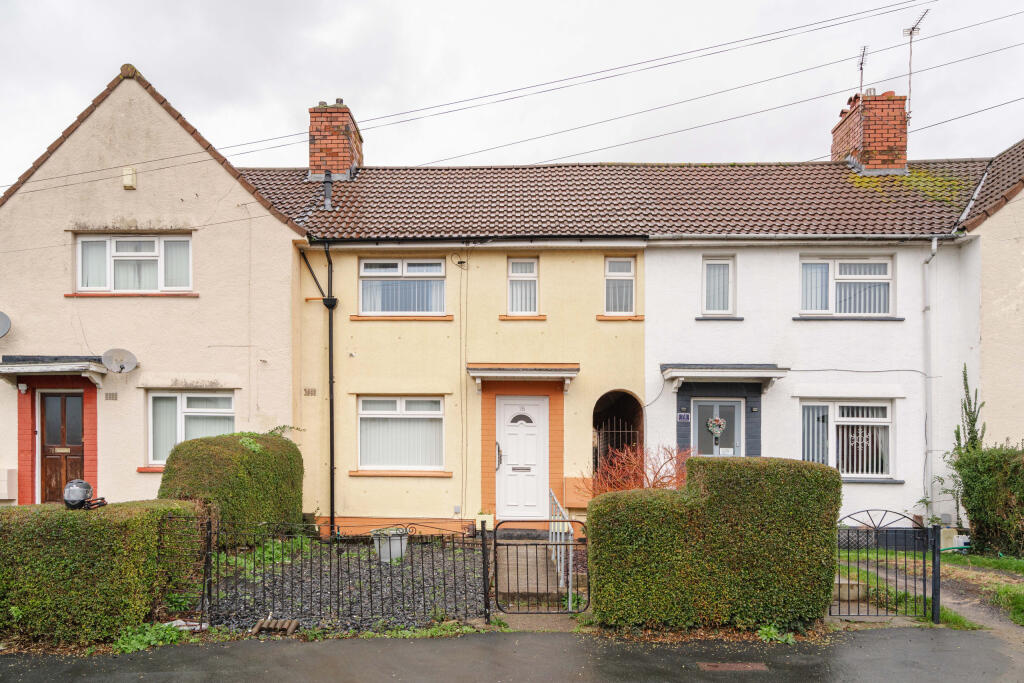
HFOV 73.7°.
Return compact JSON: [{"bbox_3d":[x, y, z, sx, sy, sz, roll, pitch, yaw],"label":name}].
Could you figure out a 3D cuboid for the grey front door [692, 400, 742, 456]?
[{"bbox_3d":[3.386,1.935,11.220,0.855,2.013,0.100,0,0,0],"label":"grey front door"}]

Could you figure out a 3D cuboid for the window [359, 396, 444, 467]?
[{"bbox_3d":[-1.810,1.507,11.207,1.435,1.198,0.100,0,0,4],"label":"window"}]

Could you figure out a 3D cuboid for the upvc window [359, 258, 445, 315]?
[{"bbox_3d":[-1.803,-0.891,11.270,1.428,0.941,0.100,0,0,0],"label":"upvc window"}]

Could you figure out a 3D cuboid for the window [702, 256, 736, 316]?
[{"bbox_3d":[3.283,-0.881,10.860,0.512,0.910,0.100,0,0,4],"label":"window"}]

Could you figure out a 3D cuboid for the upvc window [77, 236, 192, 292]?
[{"bbox_3d":[-6.166,-1.264,11.150,1.976,0.918,0.100,0,0,4],"label":"upvc window"}]

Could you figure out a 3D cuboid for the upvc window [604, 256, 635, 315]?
[{"bbox_3d":[1.784,-0.902,11.250,0.503,0.964,0.100,0,0,0],"label":"upvc window"}]

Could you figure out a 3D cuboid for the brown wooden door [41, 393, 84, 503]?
[{"bbox_3d":[-7.394,1.824,11.256,0.788,1.957,0.060,0,0,4],"label":"brown wooden door"}]

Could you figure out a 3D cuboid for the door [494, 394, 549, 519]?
[{"bbox_3d":[0.183,1.915,11.220,0.876,2.038,0.100,0,0,0],"label":"door"}]

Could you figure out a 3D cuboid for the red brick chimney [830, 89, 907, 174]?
[{"bbox_3d":[6.598,-3.670,12.648,0.800,1.580,1.300,0,0,4],"label":"red brick chimney"}]

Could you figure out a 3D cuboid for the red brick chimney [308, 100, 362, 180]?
[{"bbox_3d":[-3.560,-3.840,13.750,0.820,1.550,1.200,0,0,0],"label":"red brick chimney"}]

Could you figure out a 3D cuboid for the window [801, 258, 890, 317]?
[{"bbox_3d":[5.250,-0.862,10.723,1.431,0.938,0.100,0,0,4],"label":"window"}]

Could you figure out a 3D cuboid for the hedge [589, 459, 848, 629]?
[{"bbox_3d":[1.969,1.950,6.950,2.328,1.560,0.900,0,0,4],"label":"hedge"}]

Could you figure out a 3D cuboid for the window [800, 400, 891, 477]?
[{"bbox_3d":[5.484,1.608,11.200,1.501,1.263,0.100,0,0,0],"label":"window"}]

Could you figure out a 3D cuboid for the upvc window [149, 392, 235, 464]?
[{"bbox_3d":[-5.198,1.419,11.082,1.464,1.198,0.100,0,0,4],"label":"upvc window"}]

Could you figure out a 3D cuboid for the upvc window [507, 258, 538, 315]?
[{"bbox_3d":[0.185,-0.898,11.250,0.503,0.956,0.100,0,0,0],"label":"upvc window"}]

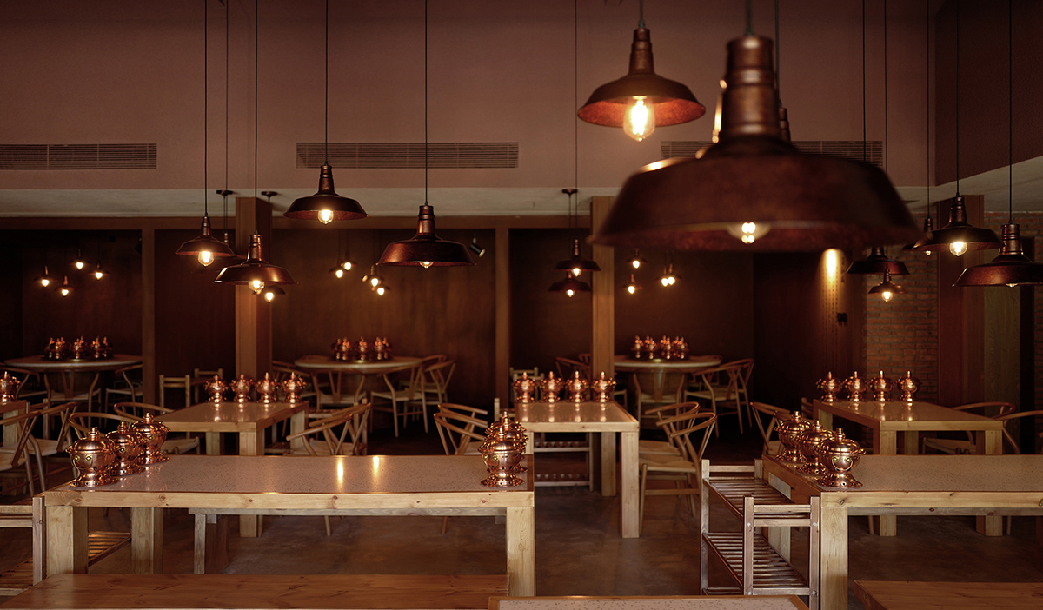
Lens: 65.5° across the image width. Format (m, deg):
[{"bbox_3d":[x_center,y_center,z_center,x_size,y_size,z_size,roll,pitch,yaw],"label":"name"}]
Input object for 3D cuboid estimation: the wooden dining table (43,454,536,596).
[{"bbox_3d":[-0.934,1.141,3.706,1.982,0.761,0.847,0,-1,1],"label":"wooden dining table"}]

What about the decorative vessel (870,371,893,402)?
[{"bbox_3d":[2.896,0.663,6.495,0.193,0.247,0.193,0,-1,1],"label":"decorative vessel"}]

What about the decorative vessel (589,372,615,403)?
[{"bbox_3d":[0.642,0.651,6.410,0.215,0.238,0.215,0,0,0],"label":"decorative vessel"}]

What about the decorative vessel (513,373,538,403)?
[{"bbox_3d":[0.031,0.651,6.410,0.215,0.238,0.215,0,0,0],"label":"decorative vessel"}]

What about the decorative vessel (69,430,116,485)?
[{"bbox_3d":[-1.865,0.651,3.535,0.215,0.238,0.215,0,0,0],"label":"decorative vessel"}]

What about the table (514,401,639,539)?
[{"bbox_3d":[0.367,1.162,5.983,0.827,0.761,1.304,0,-1,1],"label":"table"}]

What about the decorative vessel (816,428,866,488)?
[{"bbox_3d":[1.376,0.651,3.500,0.215,0.238,0.215,0,0,0],"label":"decorative vessel"}]

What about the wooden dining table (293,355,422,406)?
[{"bbox_3d":[-1.927,1.038,9.601,1.502,0.790,1.502,0,-1,1],"label":"wooden dining table"}]

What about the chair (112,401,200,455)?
[{"bbox_3d":[-2.906,1.165,6.360,0.558,0.761,0.558,0,-1,1],"label":"chair"}]

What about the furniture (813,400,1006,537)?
[{"bbox_3d":[2.755,1.136,5.880,0.800,0.752,1.200,0,0,1],"label":"furniture"}]

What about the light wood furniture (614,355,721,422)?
[{"bbox_3d":[1.634,1.040,9.720,1.512,0.790,1.512,0,-1,1],"label":"light wood furniture"}]

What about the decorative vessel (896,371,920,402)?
[{"bbox_3d":[3.056,0.645,6.400,0.197,0.245,0.190,0,0,1],"label":"decorative vessel"}]

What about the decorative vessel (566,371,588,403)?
[{"bbox_3d":[0.438,0.645,6.400,0.195,0.243,0.190,0,0,1],"label":"decorative vessel"}]

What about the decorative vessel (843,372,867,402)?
[{"bbox_3d":[2.631,0.645,6.400,0.195,0.245,0.190,0,0,1],"label":"decorative vessel"}]

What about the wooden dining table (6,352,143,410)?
[{"bbox_3d":[-5.250,1.040,9.732,1.512,0.790,1.512,0,-1,0],"label":"wooden dining table"}]

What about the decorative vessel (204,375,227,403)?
[{"bbox_3d":[-2.408,0.662,6.400,0.195,0.222,0.190,0,0,1],"label":"decorative vessel"}]

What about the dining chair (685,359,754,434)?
[{"bbox_3d":[2.090,1.000,8.680,0.550,0.760,0.530,0,0,-45],"label":"dining chair"}]

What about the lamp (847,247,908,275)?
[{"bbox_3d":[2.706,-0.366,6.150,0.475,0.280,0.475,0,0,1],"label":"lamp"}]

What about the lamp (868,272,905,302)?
[{"bbox_3d":[2.581,-0.138,5.693,0.254,0.233,0.254,0,-1,1],"label":"lamp"}]

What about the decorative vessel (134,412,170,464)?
[{"bbox_3d":[-1.851,0.651,4.030,0.215,0.238,0.215,0,0,0],"label":"decorative vessel"}]

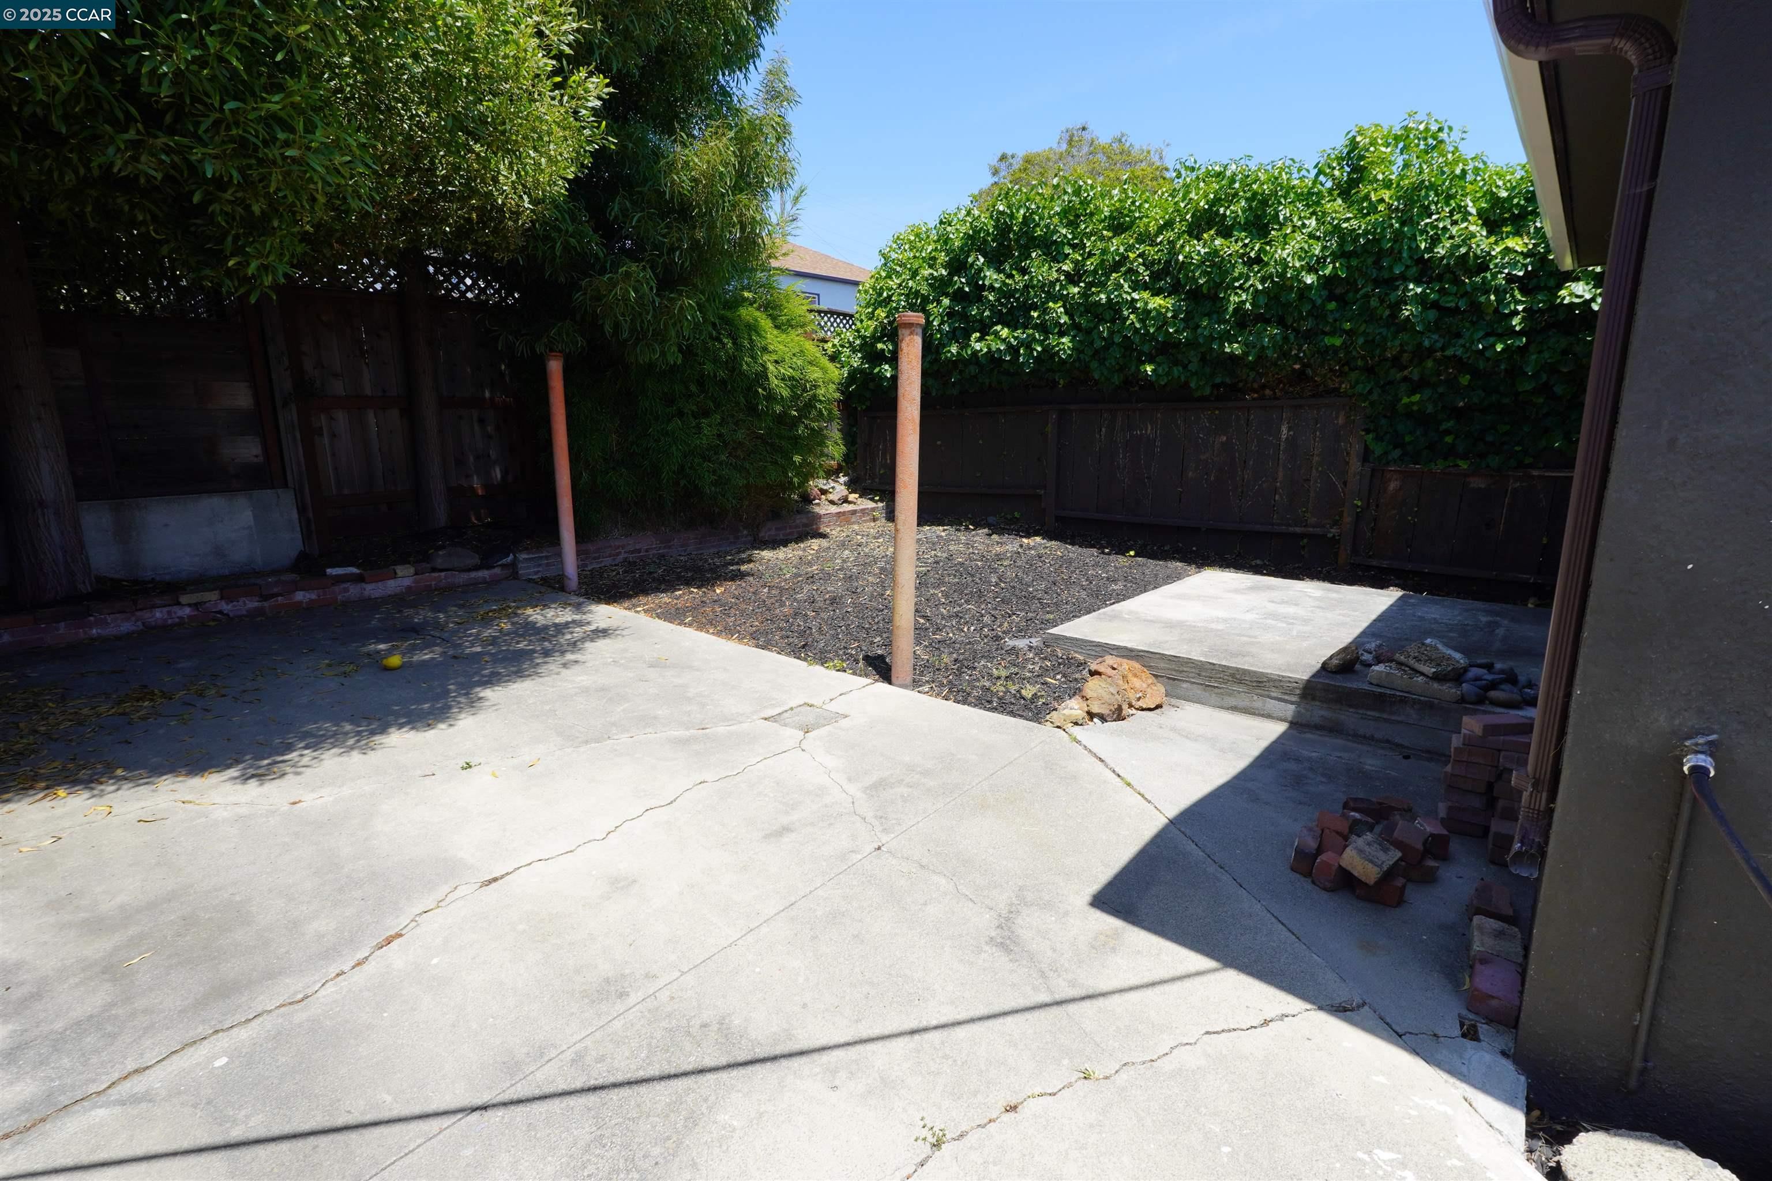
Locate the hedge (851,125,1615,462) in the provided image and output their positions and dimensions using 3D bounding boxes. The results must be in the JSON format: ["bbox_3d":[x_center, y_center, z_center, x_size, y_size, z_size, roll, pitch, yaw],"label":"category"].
[{"bbox_3d":[2.428,-2.684,8.226,7.500,2.650,1.100,9,15,40],"label":"hedge"}]

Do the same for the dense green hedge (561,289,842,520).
[{"bbox_3d":[-2.139,-2.150,9.041,1.750,2.647,2.850,9,15,41],"label":"dense green hedge"}]

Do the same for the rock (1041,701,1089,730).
[{"bbox_3d":[0.904,0.632,3.970,0.230,0.120,0.170,9,15,41],"label":"rock"}]

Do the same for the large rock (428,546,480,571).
[{"bbox_3d":[-3.664,-0.270,6.680,0.260,0.190,0.370,9,15,41],"label":"large rock"}]

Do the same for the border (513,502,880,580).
[{"bbox_3d":[-1.734,-0.620,8.641,0.240,0.260,4.700,9,15,41],"label":"border"}]

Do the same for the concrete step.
[{"bbox_3d":[2.786,0.317,5.154,2.360,0.255,2.780,9,15,41],"label":"concrete step"}]

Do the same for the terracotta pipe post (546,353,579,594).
[{"bbox_3d":[-2.631,-0.931,6.414,0.132,1.932,0.132,10,15,41],"label":"terracotta pipe post"}]

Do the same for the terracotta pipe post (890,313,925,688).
[{"bbox_3d":[0.112,-0.442,4.210,0.132,1.974,0.132,1,11,0],"label":"terracotta pipe post"}]

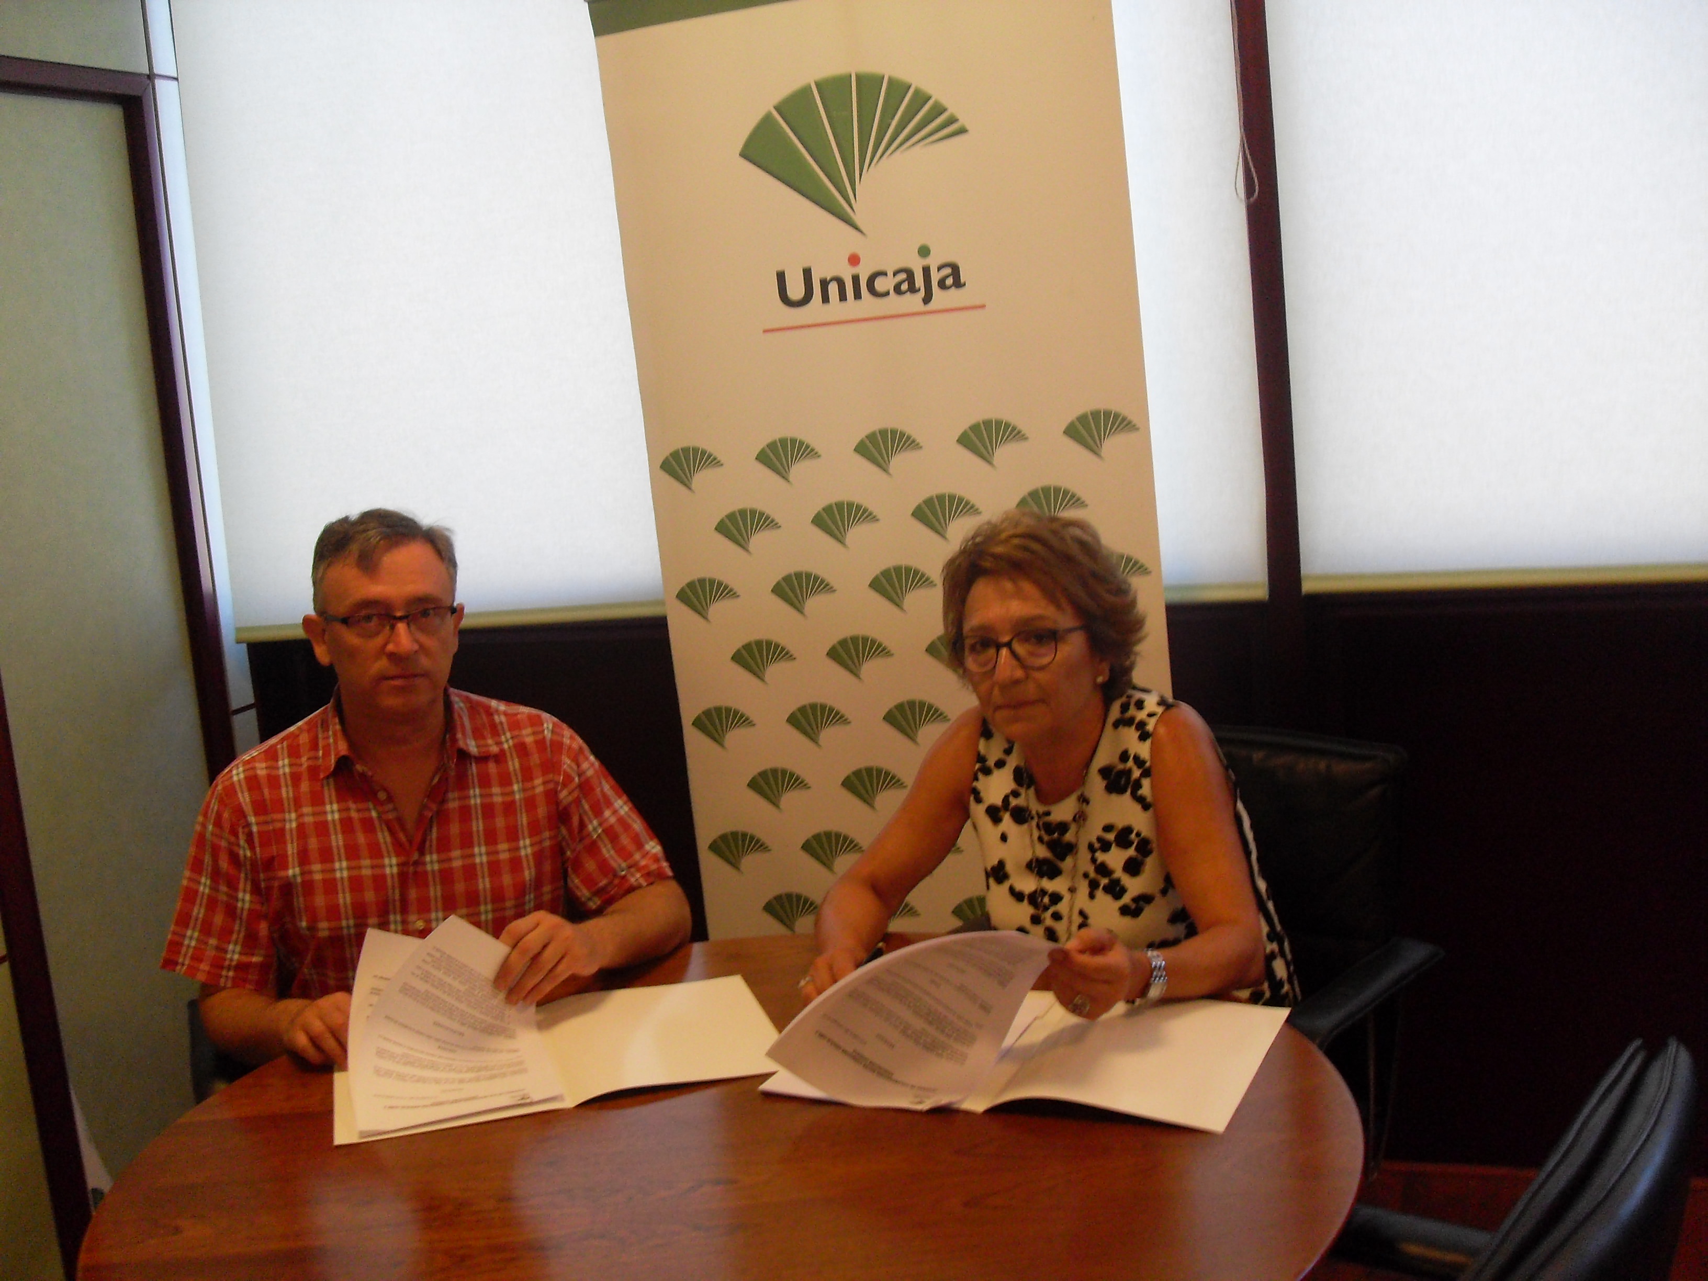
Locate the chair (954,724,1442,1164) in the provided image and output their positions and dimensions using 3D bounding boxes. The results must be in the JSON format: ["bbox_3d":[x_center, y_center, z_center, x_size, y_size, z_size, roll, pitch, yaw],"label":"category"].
[{"bbox_3d":[0.415,0.609,2.384,0.590,0.930,0.600,3,11,42],"label":"chair"}]

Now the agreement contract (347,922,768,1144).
[{"bbox_3d":[-0.330,0.367,1.959,0.440,0.155,0.320,-6,9,-12],"label":"agreement contract"}]

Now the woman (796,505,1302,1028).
[{"bbox_3d":[0.299,0.470,2.225,0.520,1.270,0.650,0,10,30],"label":"woman"}]

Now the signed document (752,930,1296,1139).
[{"bbox_3d":[0.179,0.357,1.871,0.465,0.130,0.330,-1,9,24],"label":"signed document"}]

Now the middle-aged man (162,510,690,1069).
[{"bbox_3d":[-0.489,0.504,2.231,0.620,1.310,0.640,-7,9,-15],"label":"middle-aged man"}]

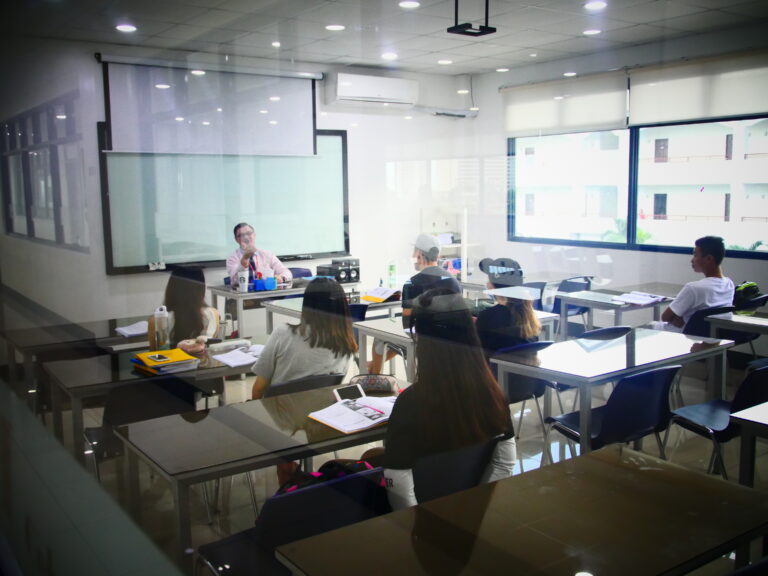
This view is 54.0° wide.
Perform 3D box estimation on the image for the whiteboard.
[{"bbox_3d":[-1.699,-1.065,8.757,3.052,1.576,0.060,-6,9,-35],"label":"whiteboard"}]

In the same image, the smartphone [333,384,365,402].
[{"bbox_3d":[-0.144,0.446,3.210,0.142,0.070,0.009,-15,-27,-37],"label":"smartphone"}]

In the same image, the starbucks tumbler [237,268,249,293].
[{"bbox_3d":[-1.250,-0.066,6.689,0.090,0.190,0.090,-1,8,0],"label":"starbucks tumbler"}]

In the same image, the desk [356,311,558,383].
[{"bbox_3d":[0.511,0.588,5.159,1.280,0.745,0.630,-6,9,-35],"label":"desk"}]

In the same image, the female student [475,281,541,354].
[{"bbox_3d":[0.635,0.435,4.472,0.470,1.226,0.690,-6,9,-35],"label":"female student"}]

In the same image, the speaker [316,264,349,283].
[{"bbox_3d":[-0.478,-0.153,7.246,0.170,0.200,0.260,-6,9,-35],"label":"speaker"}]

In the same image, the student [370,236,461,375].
[{"bbox_3d":[0.245,0.227,5.849,0.510,1.287,0.740,-6,9,-35],"label":"student"}]

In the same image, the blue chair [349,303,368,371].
[{"bbox_3d":[-0.428,0.502,5.793,0.460,0.770,0.500,-6,9,-35],"label":"blue chair"}]

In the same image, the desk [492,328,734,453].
[{"bbox_3d":[1.295,0.710,4.173,1.290,0.745,0.615,-6,9,-35],"label":"desk"}]

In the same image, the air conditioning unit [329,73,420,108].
[{"bbox_3d":[-0.127,-2.476,9.593,1.242,0.363,0.250,-6,9,-35],"label":"air conditioning unit"}]

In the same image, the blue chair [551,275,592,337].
[{"bbox_3d":[1.703,0.277,7.333,0.460,0.770,0.500,-6,9,-35],"label":"blue chair"}]

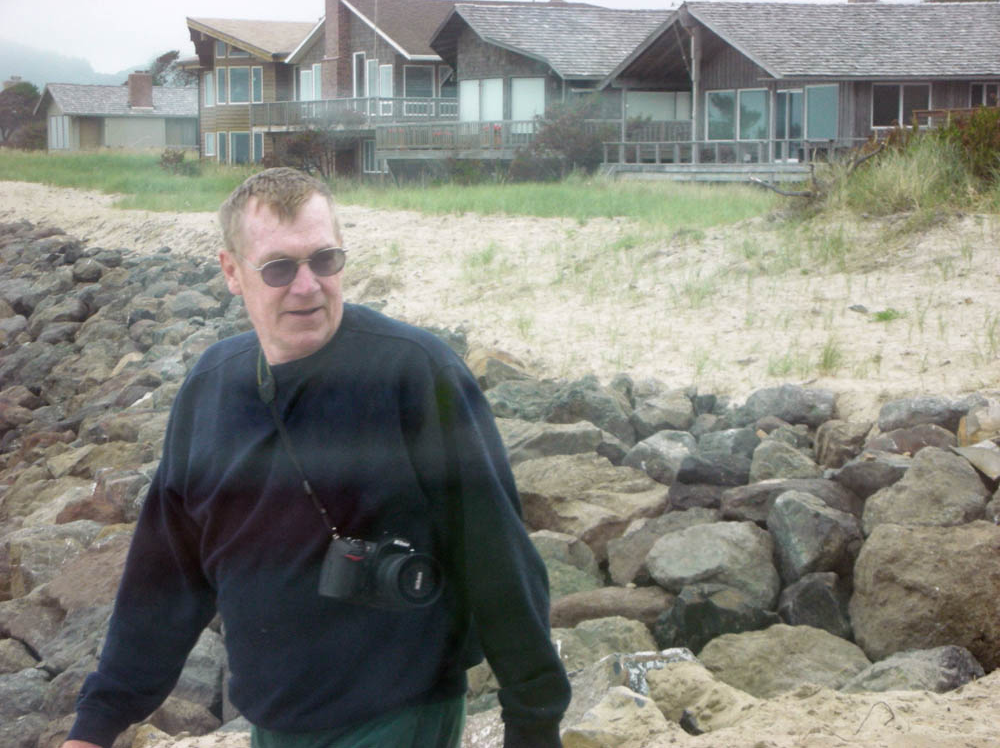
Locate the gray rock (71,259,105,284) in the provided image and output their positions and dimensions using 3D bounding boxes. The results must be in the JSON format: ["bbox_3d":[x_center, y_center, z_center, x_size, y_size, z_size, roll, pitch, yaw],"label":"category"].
[{"bbox_3d":[-5.440,-1.365,40.000,0.450,0.330,0.400,0,4,0],"label":"gray rock"}]

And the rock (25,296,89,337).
[{"bbox_3d":[-4.075,-0.531,28.000,0.590,0.380,0.500,0,4,0],"label":"rock"}]

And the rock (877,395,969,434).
[{"bbox_3d":[2.229,0.214,16.000,0.490,0.230,0.380,0,4,0],"label":"rock"}]

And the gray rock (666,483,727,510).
[{"bbox_3d":[0.917,0.582,14.300,0.310,0.180,0.280,0,4,0],"label":"gray rock"}]

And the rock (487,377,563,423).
[{"bbox_3d":[0.138,0.155,17.800,0.460,0.270,0.360,0,5,0],"label":"rock"}]

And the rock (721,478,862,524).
[{"bbox_3d":[1.355,0.597,14.100,0.660,0.260,0.420,0,4,0],"label":"rock"}]

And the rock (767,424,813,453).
[{"bbox_3d":[1.527,0.356,16.000,0.250,0.180,0.220,0,5,0],"label":"rock"}]

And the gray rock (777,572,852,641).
[{"bbox_3d":[1.130,0.846,10.900,0.290,0.270,0.290,0,5,0],"label":"gray rock"}]

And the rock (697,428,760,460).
[{"bbox_3d":[1.311,0.422,17.400,0.380,0.240,0.340,0,4,0],"label":"rock"}]

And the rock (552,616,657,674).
[{"bbox_3d":[0.365,0.956,10.600,0.380,0.240,0.340,0,4,0],"label":"rock"}]

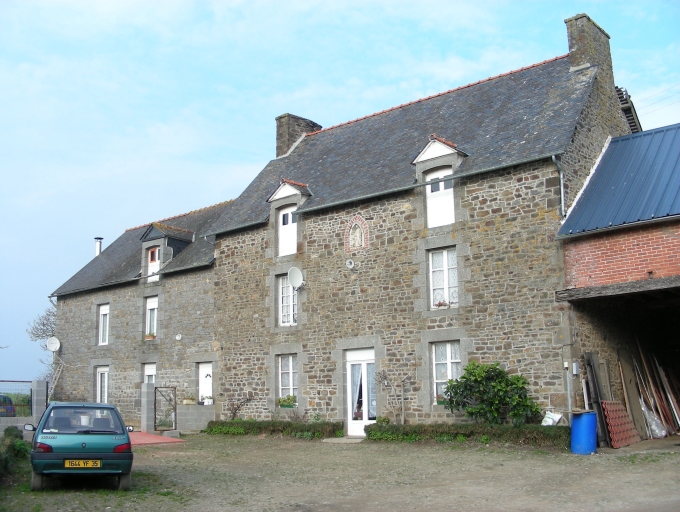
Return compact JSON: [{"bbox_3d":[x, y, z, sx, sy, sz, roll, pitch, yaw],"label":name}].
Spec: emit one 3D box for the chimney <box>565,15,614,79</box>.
[{"bbox_3d":[7.420,-6.017,22.122,0.640,1.620,1.980,-10,-15,38],"label":"chimney"}]

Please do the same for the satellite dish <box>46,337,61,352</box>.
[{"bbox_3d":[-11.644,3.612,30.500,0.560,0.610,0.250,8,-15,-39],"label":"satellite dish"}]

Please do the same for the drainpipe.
[{"bbox_3d":[5.246,-1.639,17.873,0.180,1.500,0.280,-10,-15,38],"label":"drainpipe"}]

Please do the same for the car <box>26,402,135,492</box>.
[{"bbox_3d":[-4.637,3.359,13.436,1.610,1.390,3.560,3,-12,-20],"label":"car"}]

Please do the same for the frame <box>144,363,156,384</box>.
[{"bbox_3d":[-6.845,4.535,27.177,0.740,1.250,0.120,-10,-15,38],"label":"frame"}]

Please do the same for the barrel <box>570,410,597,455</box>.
[{"bbox_3d":[5.392,3.914,16.642,0.570,0.920,0.570,-10,-15,38],"label":"barrel"}]

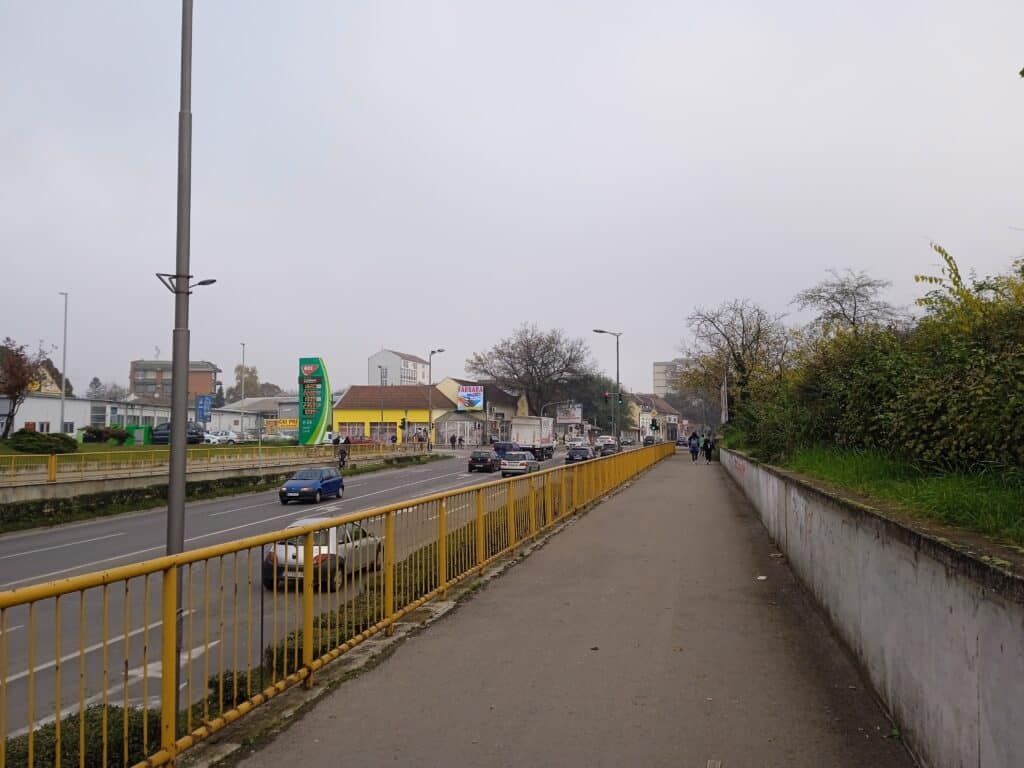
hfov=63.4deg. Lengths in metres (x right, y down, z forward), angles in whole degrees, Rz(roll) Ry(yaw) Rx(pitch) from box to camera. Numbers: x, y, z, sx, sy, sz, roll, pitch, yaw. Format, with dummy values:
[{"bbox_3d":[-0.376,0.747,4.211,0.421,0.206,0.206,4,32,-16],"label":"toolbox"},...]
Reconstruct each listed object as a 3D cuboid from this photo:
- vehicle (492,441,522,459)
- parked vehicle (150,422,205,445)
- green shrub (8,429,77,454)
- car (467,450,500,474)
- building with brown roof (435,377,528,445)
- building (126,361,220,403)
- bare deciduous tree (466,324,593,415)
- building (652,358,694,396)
[{"bbox_3d":[0.050,5.344,64.295,1.750,1.620,4.200,-1,-4,13],"label":"vehicle"},{"bbox_3d":[-26.446,3.884,65.000,4.450,1.650,1.800,-1,-3,12],"label":"parked vehicle"},{"bbox_3d":[-26.924,3.297,47.500,3.750,1.420,3.000,2,-4,-29],"label":"green shrub"},{"bbox_3d":[-1.780,5.410,58.100,1.660,1.430,3.900,0,-3,10],"label":"car"},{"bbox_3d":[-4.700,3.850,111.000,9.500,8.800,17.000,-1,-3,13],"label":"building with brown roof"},{"bbox_3d":[-74.000,3.661,185.116,19.000,17.000,12.000,0,-3,0],"label":"building"},{"bbox_3d":[2.367,0.320,106.000,15.700,15.200,14.500,0,-3,2],"label":"bare deciduous tree"},{"bbox_3d":[66.703,6.362,340.000,17.500,31.000,14.500,-1,-3,13],"label":"building"}]

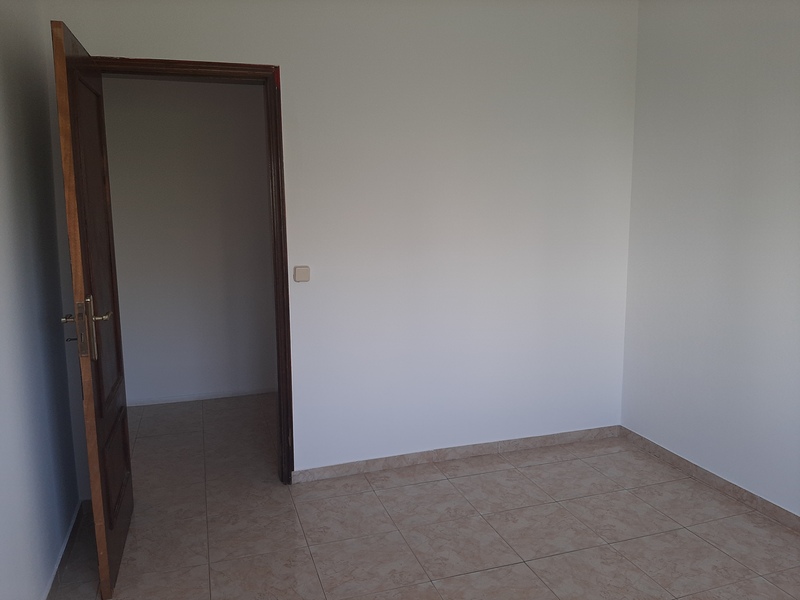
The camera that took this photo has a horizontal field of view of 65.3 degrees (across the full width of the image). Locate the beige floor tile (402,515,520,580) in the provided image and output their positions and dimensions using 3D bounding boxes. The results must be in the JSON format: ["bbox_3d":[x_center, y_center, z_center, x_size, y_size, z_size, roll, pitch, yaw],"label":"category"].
[{"bbox_3d":[0.247,1.040,2.636,0.400,0.010,0.400,-3,9,-18],"label":"beige floor tile"}]

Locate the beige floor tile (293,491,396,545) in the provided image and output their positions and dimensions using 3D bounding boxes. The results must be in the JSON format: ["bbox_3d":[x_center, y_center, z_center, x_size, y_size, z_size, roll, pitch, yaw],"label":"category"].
[{"bbox_3d":[-0.258,1.009,2.890,0.400,0.010,0.400,-3,9,-18],"label":"beige floor tile"}]

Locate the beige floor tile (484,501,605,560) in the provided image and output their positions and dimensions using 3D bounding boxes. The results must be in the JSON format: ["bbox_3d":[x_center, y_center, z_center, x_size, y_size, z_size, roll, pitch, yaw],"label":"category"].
[{"bbox_3d":[0.627,1.017,2.759,0.400,0.010,0.400,-3,9,-18],"label":"beige floor tile"}]

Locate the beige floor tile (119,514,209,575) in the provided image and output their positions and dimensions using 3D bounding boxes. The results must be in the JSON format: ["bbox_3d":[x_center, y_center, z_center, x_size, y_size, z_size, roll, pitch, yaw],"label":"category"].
[{"bbox_3d":[-1.018,1.055,2.646,0.400,0.010,0.400,-3,9,-18],"label":"beige floor tile"}]

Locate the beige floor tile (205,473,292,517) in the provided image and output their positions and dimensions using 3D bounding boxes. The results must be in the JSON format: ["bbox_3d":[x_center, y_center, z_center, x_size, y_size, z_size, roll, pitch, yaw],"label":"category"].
[{"bbox_3d":[-0.762,0.977,3.144,0.400,0.010,0.400,-3,9,-18],"label":"beige floor tile"}]

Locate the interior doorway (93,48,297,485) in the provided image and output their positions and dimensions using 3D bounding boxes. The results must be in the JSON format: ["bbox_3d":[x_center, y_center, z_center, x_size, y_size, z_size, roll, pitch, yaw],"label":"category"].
[{"bbox_3d":[-0.981,-0.053,3.015,0.840,2.070,0.140,-3,9,-18],"label":"interior doorway"}]

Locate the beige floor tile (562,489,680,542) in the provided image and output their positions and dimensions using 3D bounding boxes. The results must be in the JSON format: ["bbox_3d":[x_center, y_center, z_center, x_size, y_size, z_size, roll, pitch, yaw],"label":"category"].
[{"bbox_3d":[1.007,0.994,2.881,0.400,0.010,0.400,-3,9,-18],"label":"beige floor tile"}]

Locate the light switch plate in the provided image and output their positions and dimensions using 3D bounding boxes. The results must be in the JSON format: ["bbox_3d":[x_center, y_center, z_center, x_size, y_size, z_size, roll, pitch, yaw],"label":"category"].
[{"bbox_3d":[-0.484,-0.128,3.099,0.083,0.083,0.012,-3,9,-18],"label":"light switch plate"}]

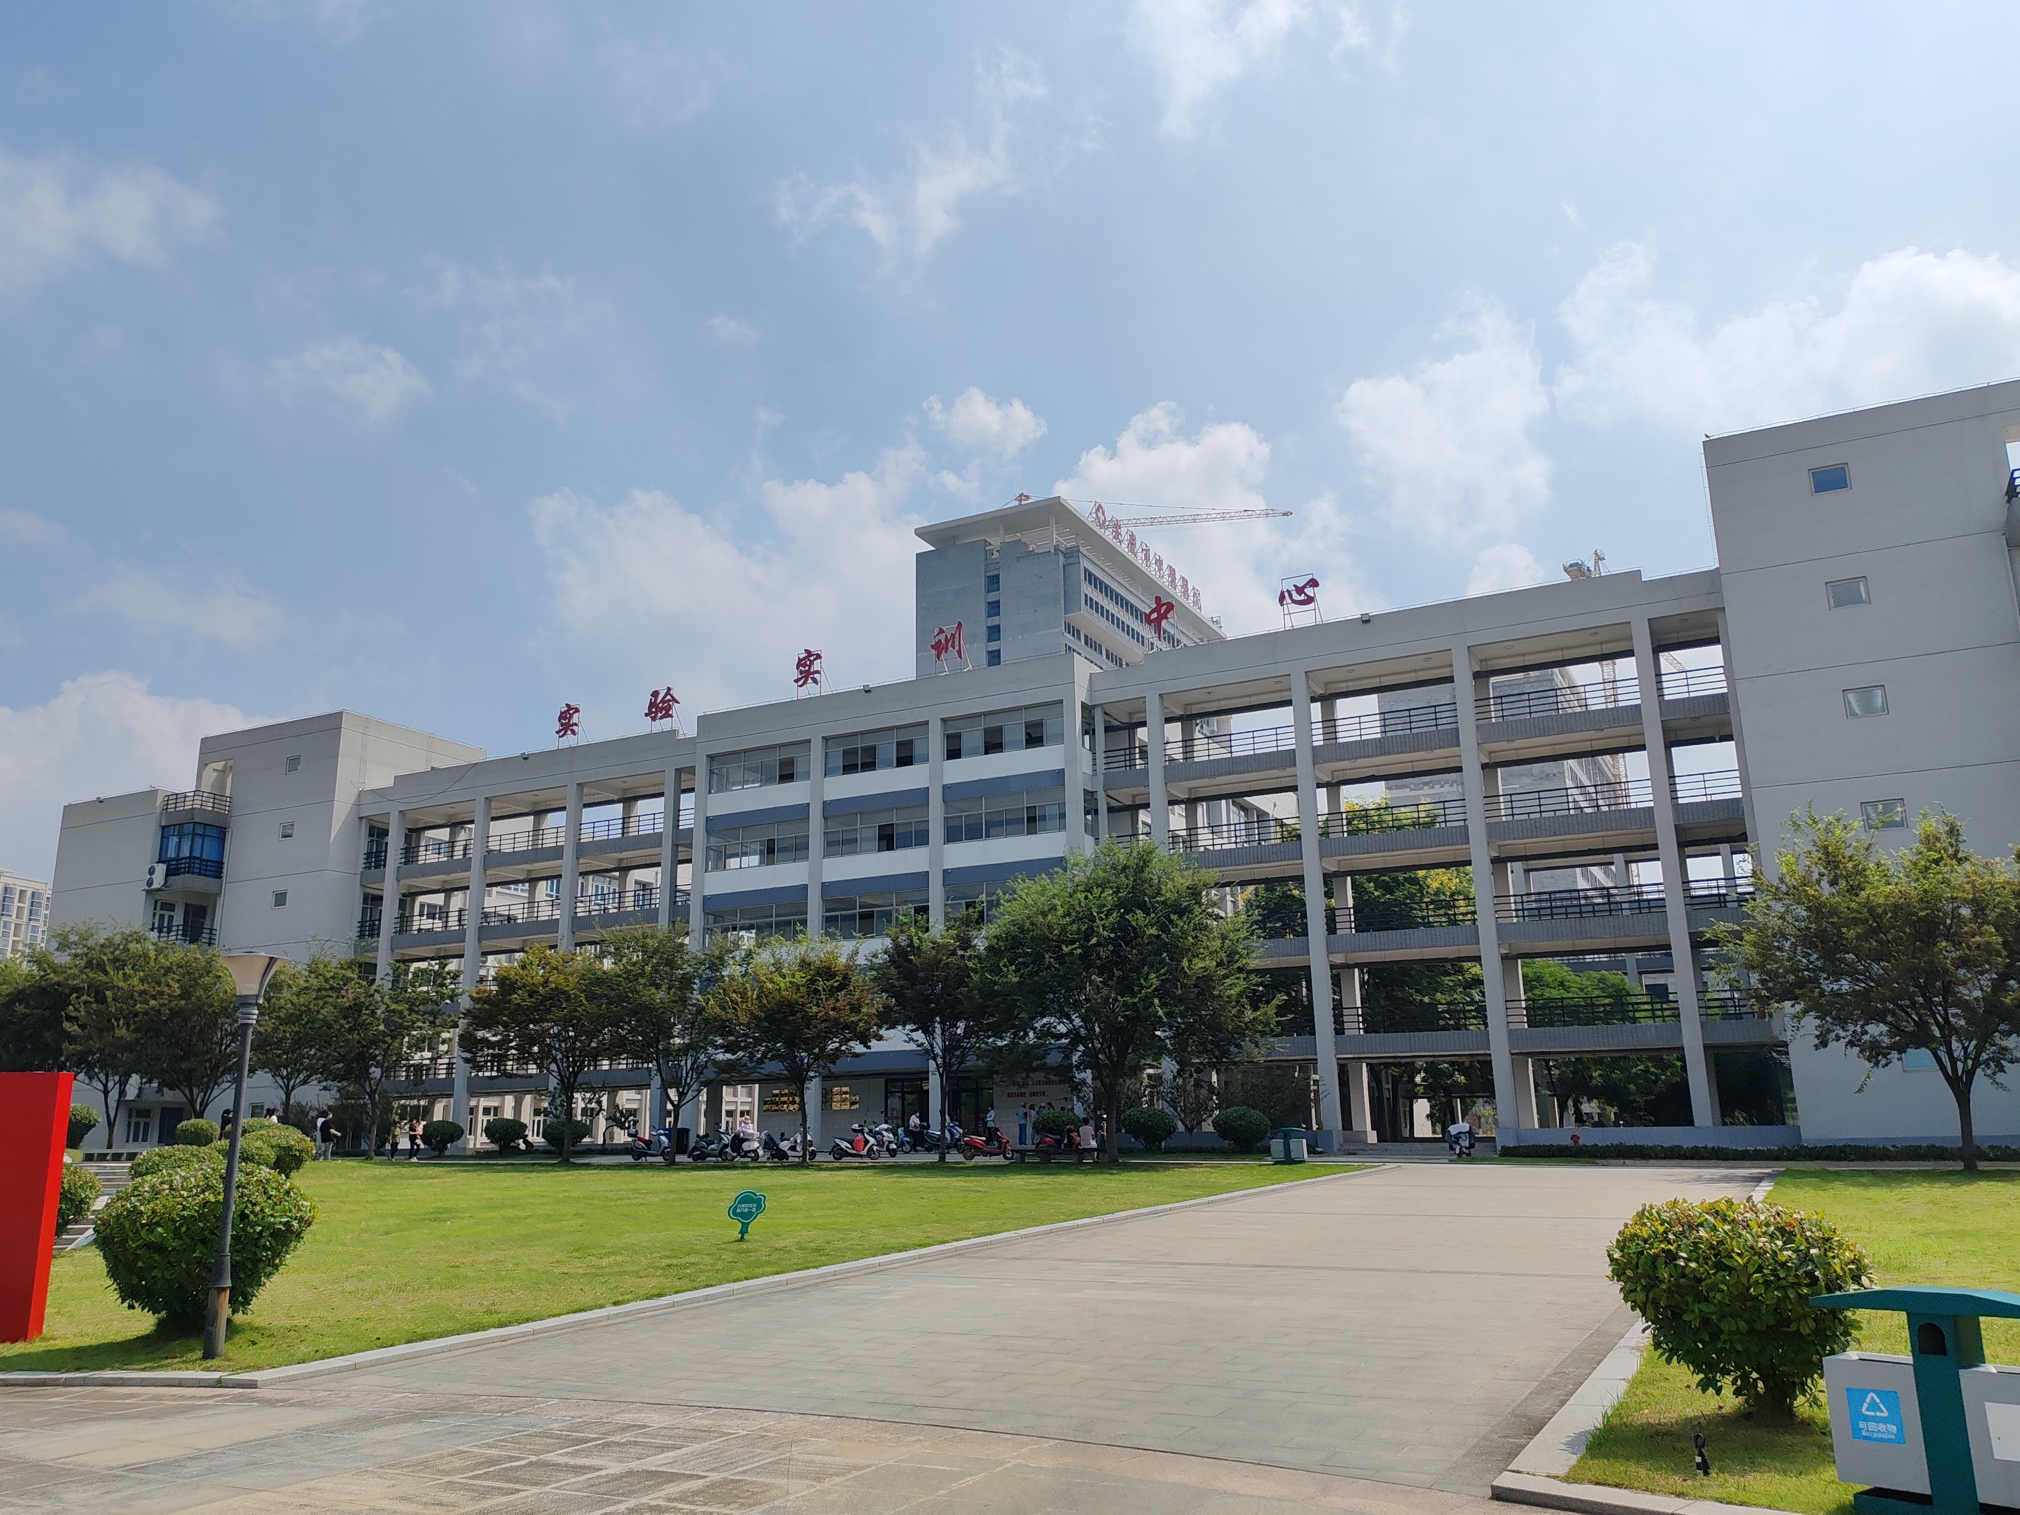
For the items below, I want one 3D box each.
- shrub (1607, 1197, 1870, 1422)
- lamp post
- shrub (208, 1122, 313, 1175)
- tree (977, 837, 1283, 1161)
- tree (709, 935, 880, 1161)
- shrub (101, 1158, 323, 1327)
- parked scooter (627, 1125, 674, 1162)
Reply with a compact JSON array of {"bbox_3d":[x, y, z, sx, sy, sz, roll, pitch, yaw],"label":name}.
[{"bbox_3d":[4.184,3.152,9.043,1.370,1.150,1.350,-7,-15,23],"label":"shrub"},{"bbox_3d":[-6.671,3.394,13.569,0.510,3.320,0.510,6,-16,-25],"label":"lamp post"},{"bbox_3d":[-19.318,10.217,40.993,2.200,1.500,2.100,6,-15,-24],"label":"shrub"},{"bbox_3d":[3.585,7.180,46.781,8.600,9.400,8.000,-2,-14,4],"label":"tree"},{"bbox_3d":[-6.978,9.574,51.604,5.600,7.200,5.300,1,-14,-8],"label":"tree"},{"bbox_3d":[-7.659,4.681,15.037,1.900,1.480,1.870,6,-16,-25],"label":"shrub"},{"bbox_3d":[-12.612,13.573,55.347,1.750,1.180,0.700,-3,-14,9],"label":"parked scooter"}]

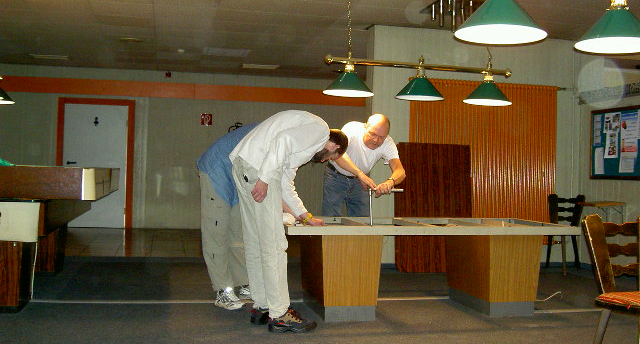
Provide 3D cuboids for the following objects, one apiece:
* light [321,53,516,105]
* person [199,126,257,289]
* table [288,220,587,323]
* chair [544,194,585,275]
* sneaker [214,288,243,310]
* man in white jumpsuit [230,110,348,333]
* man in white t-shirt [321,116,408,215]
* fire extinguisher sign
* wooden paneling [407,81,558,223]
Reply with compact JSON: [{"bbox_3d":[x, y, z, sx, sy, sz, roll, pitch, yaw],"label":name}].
[{"bbox_3d":[0.749,-0.701,5.407,1.480,0.330,0.385,1,0,-13],"label":"light"},{"bbox_3d":[-0.520,0.316,5.380,0.760,1.370,0.560,1,-1,13],"label":"person"},{"bbox_3d":[0.697,0.701,5.346,2.130,0.660,1.100,1,0,-13],"label":"table"},{"bbox_3d":[2.636,0.665,7.929,0.430,0.840,0.460,1,0,38],"label":"chair"},{"bbox_3d":[-0.656,0.930,5.331,0.280,0.130,0.110,1,0,44],"label":"sneaker"},{"bbox_3d":[-0.201,0.308,4.676,0.710,1.390,0.500,1,0,-16],"label":"man in white jumpsuit"},{"bbox_3d":[0.332,0.295,5.723,0.570,1.450,0.800,1,0,-19],"label":"man in white t-shirt"},{"bbox_3d":[-1.907,-0.890,12.182,0.195,0.195,0.015,1,0,-13],"label":"fire extinguisher sign"},{"bbox_3d":[1.854,-0.094,7.973,1.760,1.780,0.090,1,0,-13],"label":"wooden paneling"}]

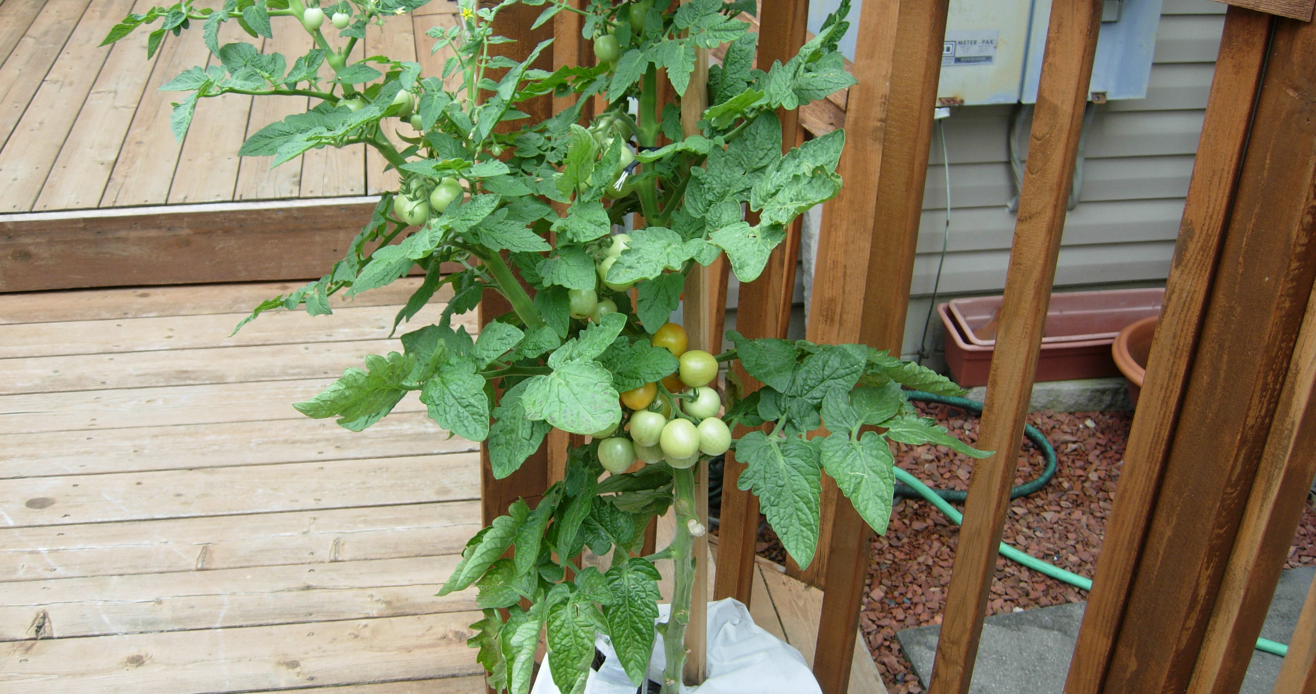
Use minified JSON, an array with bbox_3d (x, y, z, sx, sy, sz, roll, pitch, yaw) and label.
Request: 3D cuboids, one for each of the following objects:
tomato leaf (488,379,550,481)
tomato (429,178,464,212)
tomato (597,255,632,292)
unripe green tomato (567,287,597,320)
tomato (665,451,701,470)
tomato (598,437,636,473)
[{"bbox_3d":[-0.119,0.070,1.180,0.050,0.098,0.022,24,6,8],"label":"tomato leaf"},{"bbox_3d":[-0.169,-0.120,1.090,0.028,0.028,0.028,3,29,0],"label":"tomato"},{"bbox_3d":[-0.034,-0.061,1.150,0.031,0.031,0.031,3,29,0],"label":"tomato"},{"bbox_3d":[-0.062,-0.038,1.125,0.027,0.028,0.027,3,29,0],"label":"unripe green tomato"},{"bbox_3d":[0.022,0.095,1.230,0.032,0.033,0.032,3,29,0],"label":"tomato"},{"bbox_3d":[-0.037,0.097,1.220,0.032,0.033,0.032,3,29,0],"label":"tomato"}]

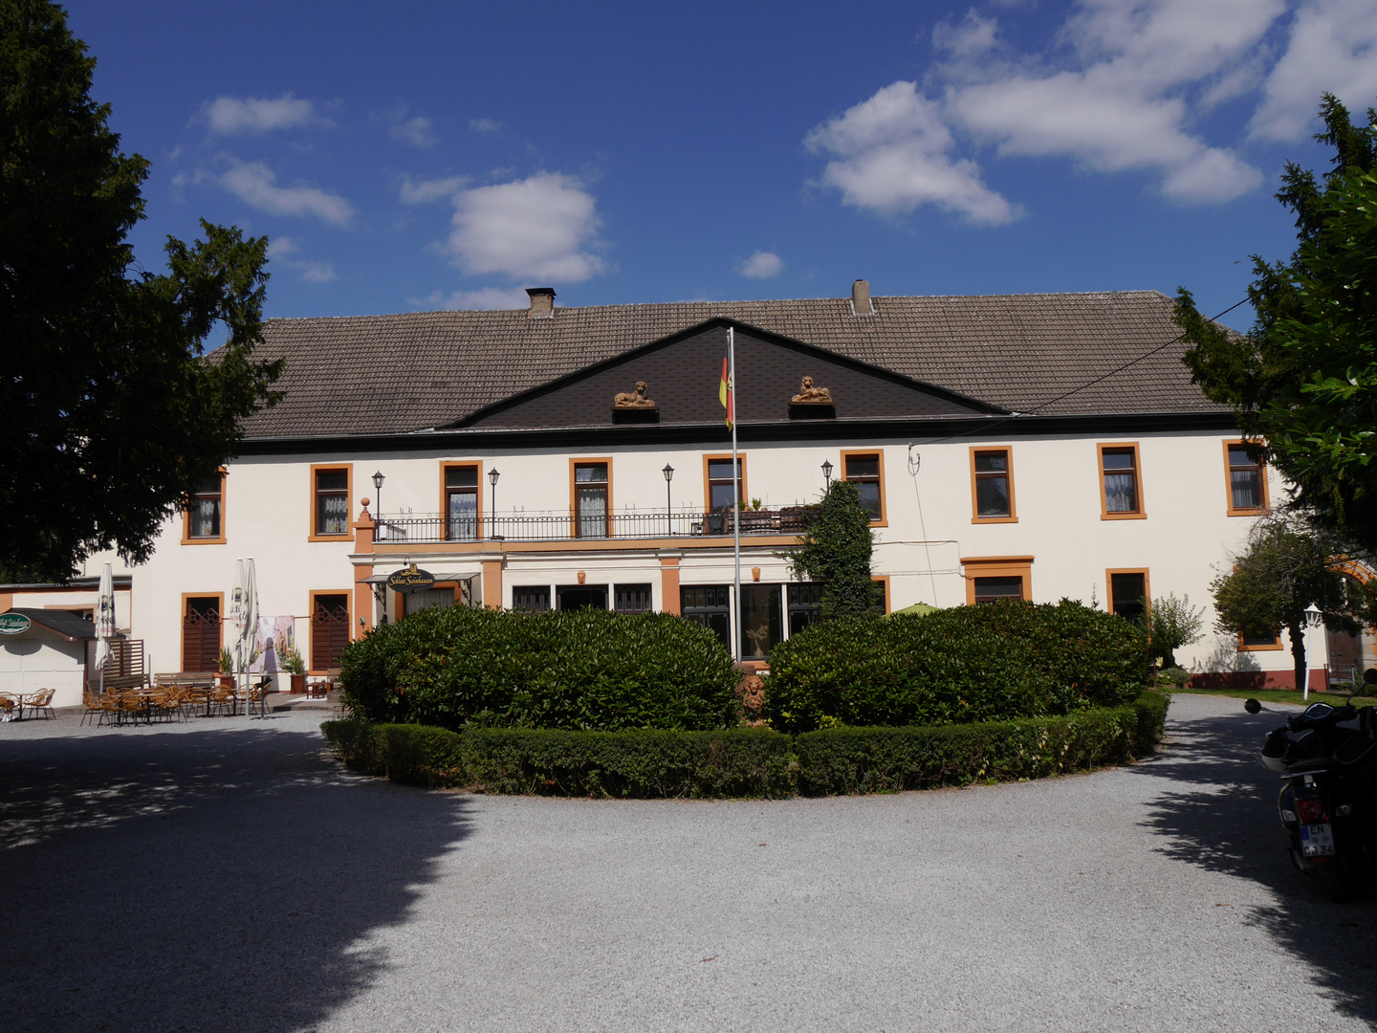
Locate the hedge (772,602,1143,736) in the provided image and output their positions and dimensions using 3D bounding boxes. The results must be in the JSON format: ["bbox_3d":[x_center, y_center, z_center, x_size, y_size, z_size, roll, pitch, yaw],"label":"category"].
[{"bbox_3d":[3.693,2.169,15.346,5.350,2.000,4.000,-1,-6,0],"label":"hedge"}]

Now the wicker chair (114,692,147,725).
[{"bbox_3d":[-13.258,4.581,26.500,0.600,0.780,0.620,-5,-7,30],"label":"wicker chair"}]

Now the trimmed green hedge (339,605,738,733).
[{"bbox_3d":[-2.074,2.280,15.350,5.480,2.080,4.000,-1,-6,0],"label":"trimmed green hedge"}]

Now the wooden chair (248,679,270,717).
[{"bbox_3d":[-10.943,4.656,28.397,0.620,0.770,0.600,0,-6,-15],"label":"wooden chair"}]

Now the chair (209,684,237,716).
[{"bbox_3d":[-11.648,4.615,27.900,0.600,0.810,0.620,-6,-7,33],"label":"chair"}]

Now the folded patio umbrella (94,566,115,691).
[{"bbox_3d":[-15.230,3.186,29.068,0.450,3.970,0.450,-1,-6,0],"label":"folded patio umbrella"}]

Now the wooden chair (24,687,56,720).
[{"bbox_3d":[-16.454,4.760,28.300,0.620,0.790,0.600,0,-6,-17],"label":"wooden chair"}]

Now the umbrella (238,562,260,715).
[{"bbox_3d":[-11.001,3.028,27.867,0.450,3.960,0.450,-1,-6,0],"label":"umbrella"}]

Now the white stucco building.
[{"bbox_3d":[-0.687,-1.162,40.957,42.700,14.800,13.400,-1,-6,0],"label":"white stucco building"}]

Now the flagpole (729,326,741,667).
[{"bbox_3d":[0.750,0.046,17.492,0.090,6.190,0.090,-1,-6,0],"label":"flagpole"}]

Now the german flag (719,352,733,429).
[{"bbox_3d":[0.603,-2.010,17.712,0.240,1.320,0.160,-1,-6,0],"label":"german flag"}]

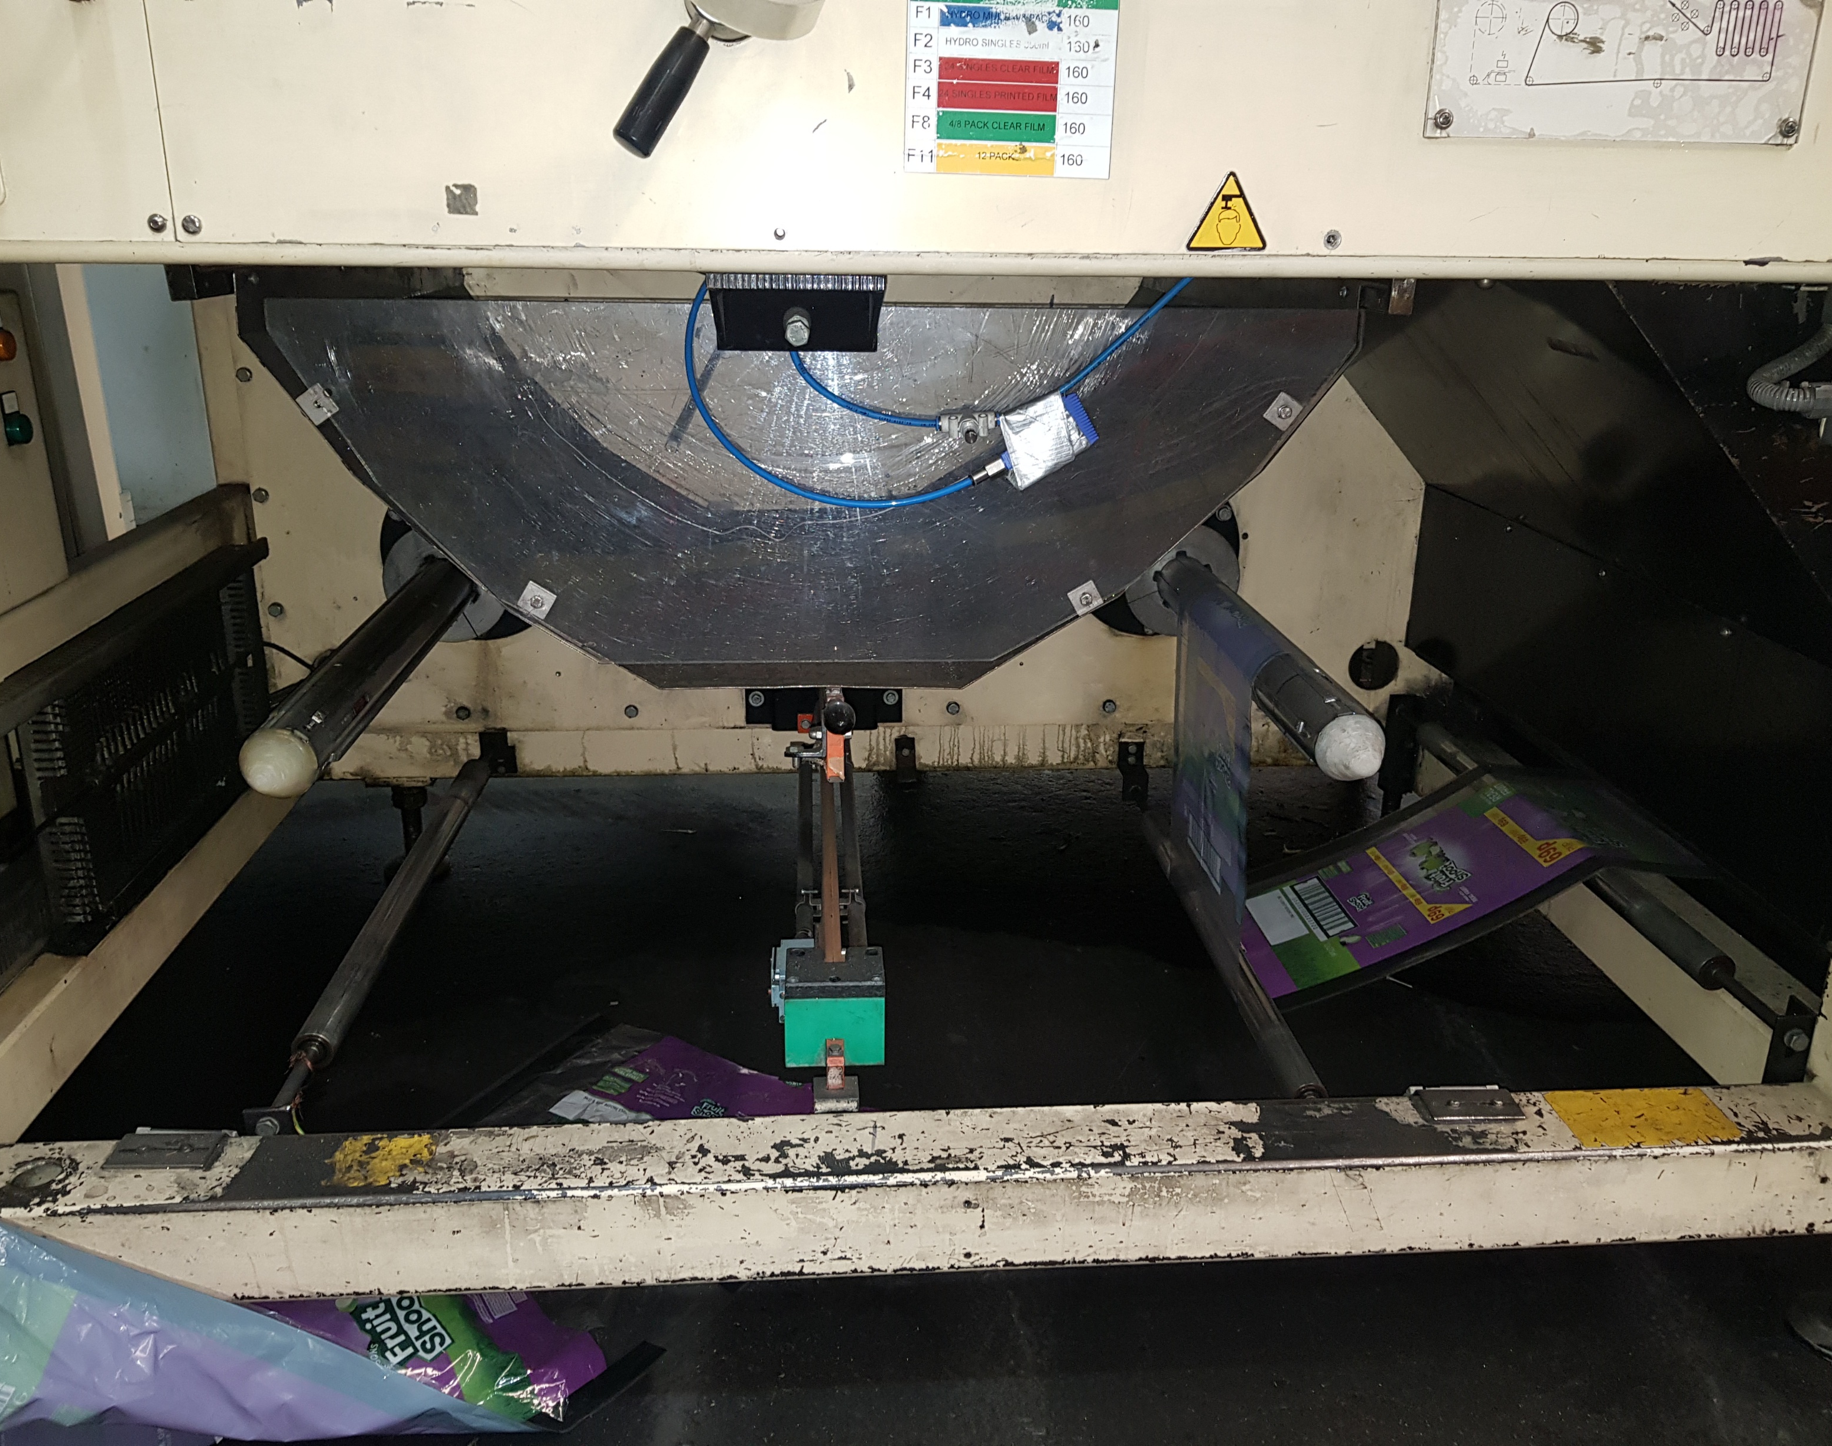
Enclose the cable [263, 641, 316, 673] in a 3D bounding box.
[{"bbox_3d":[-0.843,-0.090,1.948,0.070,0.043,0.040,-1,20,-4],"label":"cable"}]

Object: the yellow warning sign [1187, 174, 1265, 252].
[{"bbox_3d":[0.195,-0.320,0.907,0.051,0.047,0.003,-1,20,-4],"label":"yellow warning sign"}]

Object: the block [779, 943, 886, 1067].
[{"bbox_3d":[-0.078,0.262,1.337,0.094,0.087,0.065,-1,20,-4],"label":"block"}]

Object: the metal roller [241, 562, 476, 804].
[{"bbox_3d":[-0.606,-0.064,1.619,0.075,0.075,0.670,-1,20,-4],"label":"metal roller"}]

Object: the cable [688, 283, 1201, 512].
[{"bbox_3d":[0.019,-0.279,1.212,0.420,0.201,0.100,-1,20,-4],"label":"cable"}]

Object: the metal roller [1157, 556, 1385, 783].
[{"bbox_3d":[0.399,-0.076,1.692,0.075,0.075,0.670,-1,20,-4],"label":"metal roller"}]

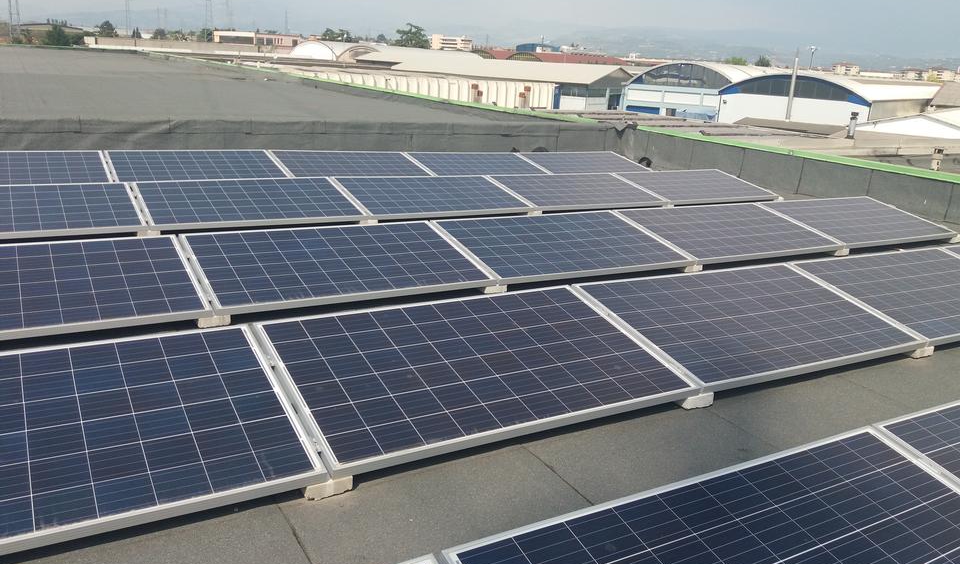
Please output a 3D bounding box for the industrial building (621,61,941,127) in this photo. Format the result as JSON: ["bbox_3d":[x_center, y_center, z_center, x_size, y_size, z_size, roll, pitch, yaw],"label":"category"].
[{"bbox_3d":[32.721,-19.685,89.700,28.000,8.879,29.000,15,20,34],"label":"industrial building"}]

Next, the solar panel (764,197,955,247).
[{"bbox_3d":[3.475,-0.570,7.165,1.650,0.045,0.990,-6,29,-30],"label":"solar panel"}]

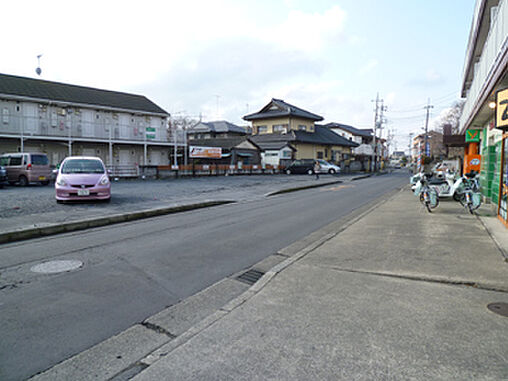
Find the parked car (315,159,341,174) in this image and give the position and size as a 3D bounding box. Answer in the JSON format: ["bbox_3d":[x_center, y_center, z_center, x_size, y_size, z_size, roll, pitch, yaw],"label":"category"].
[{"bbox_3d":[8.305,-2.749,42.936,4.300,1.680,1.700,0,4,3],"label":"parked car"}]

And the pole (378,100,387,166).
[{"bbox_3d":[18.225,-7.774,50.618,0.900,10.500,0.600,3,5,27],"label":"pole"}]

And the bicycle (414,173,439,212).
[{"bbox_3d":[5.033,0.044,10.223,0.580,1.050,1.750,2,5,28],"label":"bicycle"}]

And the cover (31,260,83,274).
[{"bbox_3d":[-2.818,1.111,5.032,0.660,0.040,0.660,0,4,0],"label":"cover"}]

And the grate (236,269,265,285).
[{"bbox_3d":[-0.016,1.095,4.365,0.280,0.040,0.420,3,5,27],"label":"grate"}]

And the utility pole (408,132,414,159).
[{"bbox_3d":[42.174,-10.426,94.633,1.200,9.900,0.500,2,5,28],"label":"utility pole"}]

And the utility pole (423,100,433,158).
[{"bbox_3d":[20.438,-6.296,41.661,0.900,9.300,0.500,3,5,27],"label":"utility pole"}]

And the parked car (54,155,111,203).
[{"bbox_3d":[-6.277,-0.489,12.844,1.700,1.520,3.830,-2,5,-27],"label":"parked car"}]

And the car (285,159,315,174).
[{"bbox_3d":[5.263,-2.652,40.838,3.500,1.680,1.500,0,4,3],"label":"car"}]

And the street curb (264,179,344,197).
[{"bbox_3d":[3.753,-0.239,22.091,0.220,0.160,14.440,2,5,27],"label":"street curb"}]

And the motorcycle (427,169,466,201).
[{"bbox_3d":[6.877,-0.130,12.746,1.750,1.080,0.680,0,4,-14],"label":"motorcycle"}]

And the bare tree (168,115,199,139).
[{"bbox_3d":[-8.797,-5.637,43.729,3.800,7.300,3.800,0,4,0],"label":"bare tree"}]

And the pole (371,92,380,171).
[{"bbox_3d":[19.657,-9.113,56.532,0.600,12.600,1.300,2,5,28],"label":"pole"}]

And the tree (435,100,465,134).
[{"bbox_3d":[26.103,-6.582,45.658,6.200,9.400,5.800,1,4,0],"label":"tree"}]

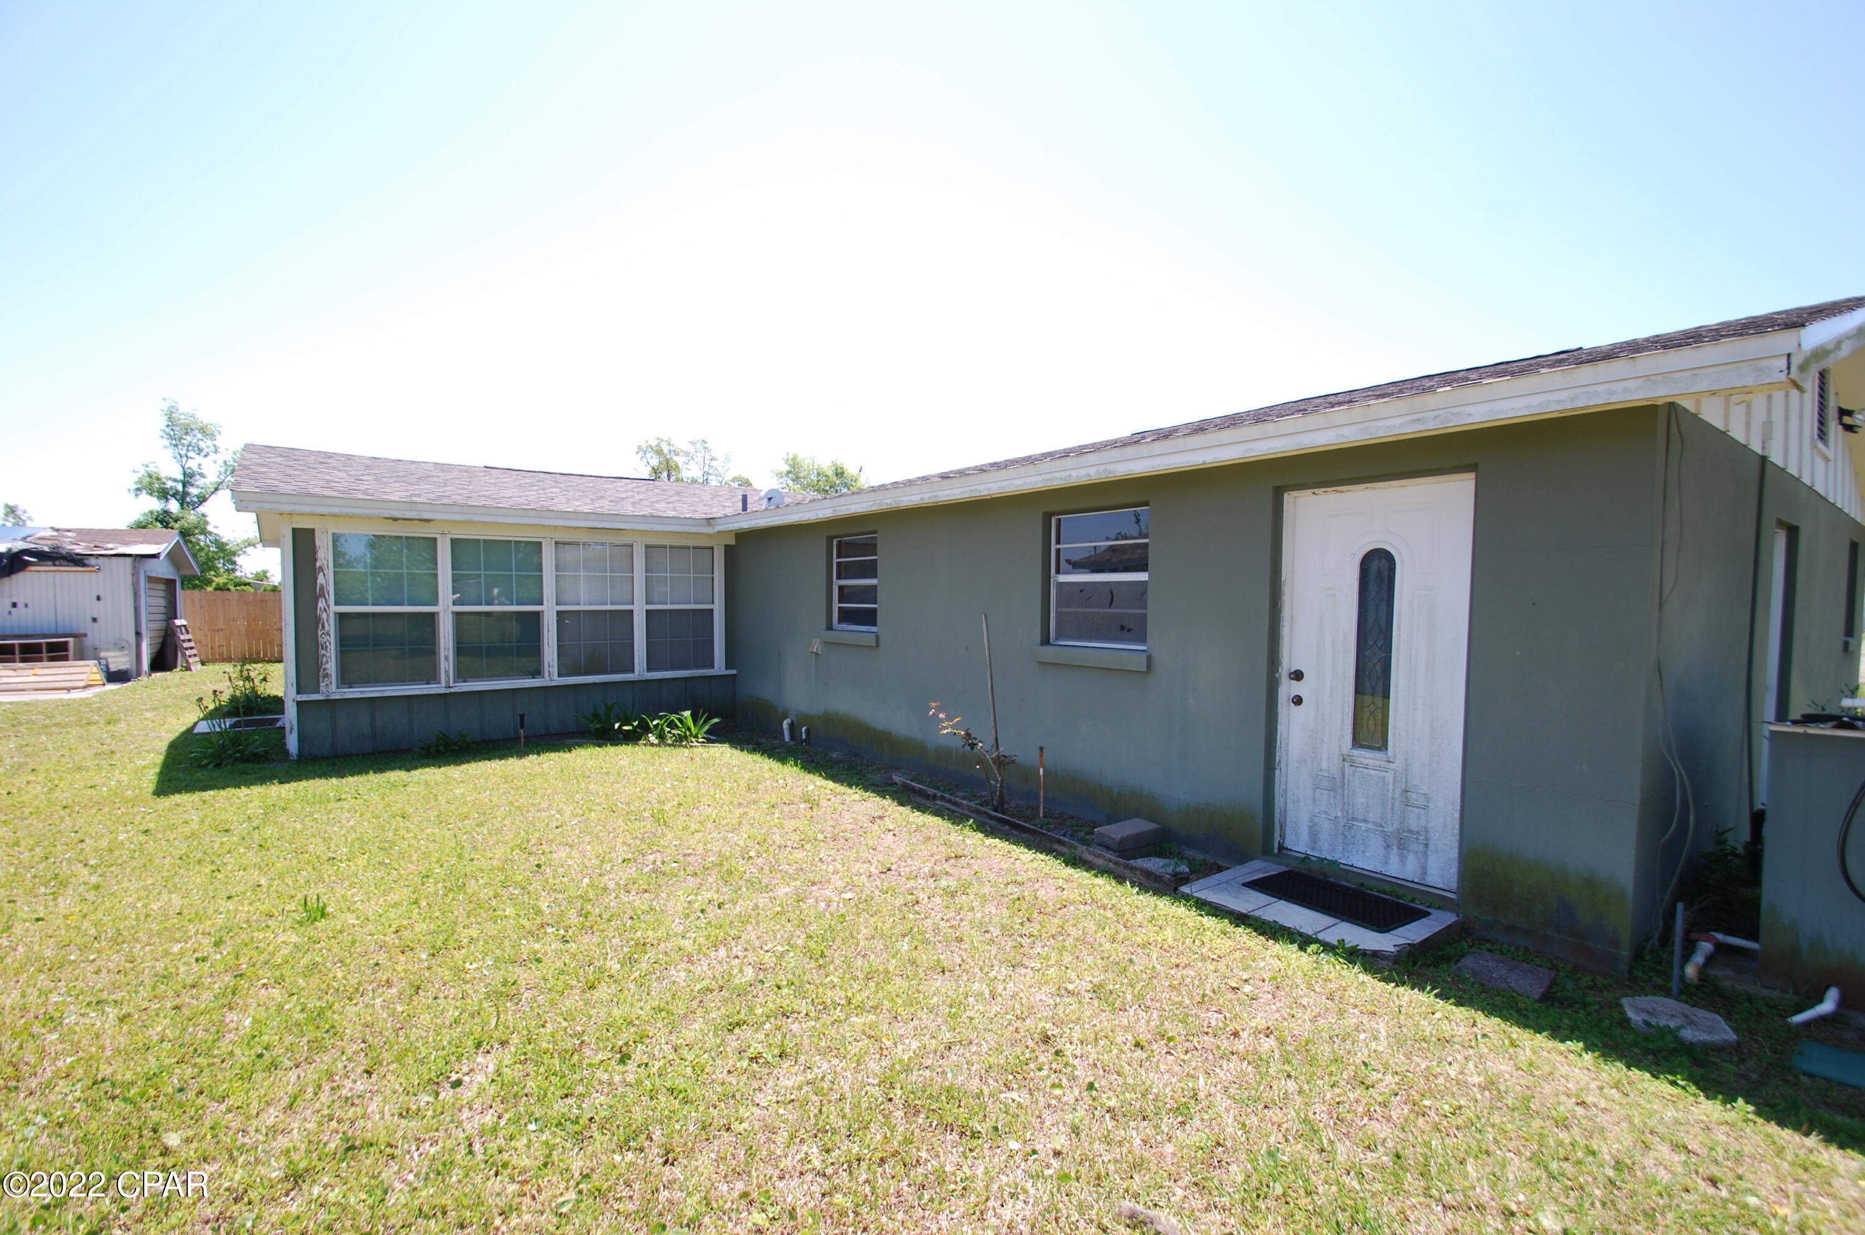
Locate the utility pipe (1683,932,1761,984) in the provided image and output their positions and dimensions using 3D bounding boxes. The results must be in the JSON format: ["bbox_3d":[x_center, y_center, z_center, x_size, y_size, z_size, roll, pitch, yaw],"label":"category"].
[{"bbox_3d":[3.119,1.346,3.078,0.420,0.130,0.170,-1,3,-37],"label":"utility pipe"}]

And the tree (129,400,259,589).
[{"bbox_3d":[-24.791,-3.132,26.148,3.500,8.249,3.500,-2,3,-43],"label":"tree"}]

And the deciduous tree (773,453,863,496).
[{"bbox_3d":[-4.583,-2.857,31.133,4.400,7.409,4.400,0,2,-8],"label":"deciduous tree"}]

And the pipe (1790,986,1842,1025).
[{"bbox_3d":[3.221,1.412,2.835,0.290,0.085,0.090,0,2,-19],"label":"pipe"}]

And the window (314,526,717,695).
[{"bbox_3d":[-4.547,-0.081,9.184,4.240,1.660,0.100,-1,3,-37],"label":"window"}]

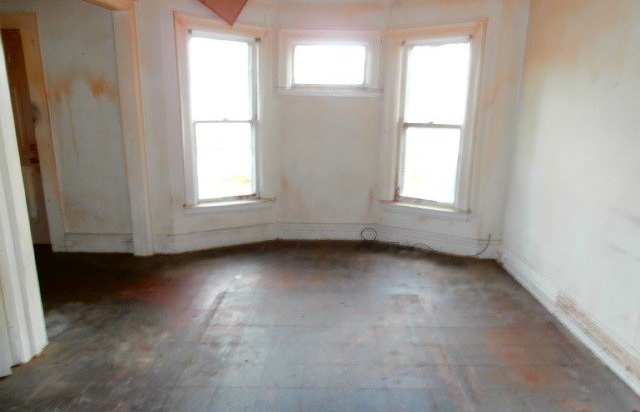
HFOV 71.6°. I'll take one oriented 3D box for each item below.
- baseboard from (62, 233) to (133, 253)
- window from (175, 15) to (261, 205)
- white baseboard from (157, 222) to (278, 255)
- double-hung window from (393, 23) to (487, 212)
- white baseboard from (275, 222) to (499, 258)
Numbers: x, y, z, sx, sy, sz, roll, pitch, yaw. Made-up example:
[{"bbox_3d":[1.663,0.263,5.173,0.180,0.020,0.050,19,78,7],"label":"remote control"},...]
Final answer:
[{"bbox_3d":[-2.262,0.379,4.522,0.725,0.197,0.032,1,13,1],"label":"baseboard"},{"bbox_3d":[-0.970,-0.924,4.493,0.881,1.796,0.140,-6,15,-26],"label":"window"},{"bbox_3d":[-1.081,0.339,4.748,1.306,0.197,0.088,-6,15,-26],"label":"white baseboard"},{"bbox_3d":[1.153,-0.871,4.476,0.868,1.787,0.140,8,15,27],"label":"double-hung window"},{"bbox_3d":[0.696,0.335,4.848,2.354,0.197,0.282,4,14,14],"label":"white baseboard"}]

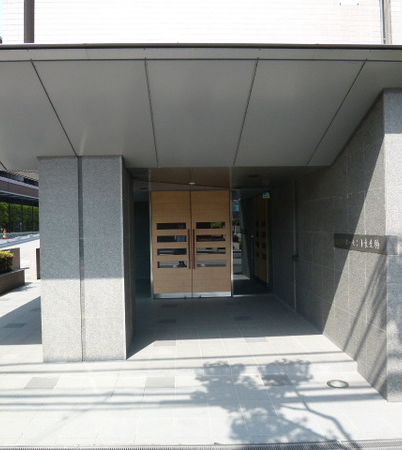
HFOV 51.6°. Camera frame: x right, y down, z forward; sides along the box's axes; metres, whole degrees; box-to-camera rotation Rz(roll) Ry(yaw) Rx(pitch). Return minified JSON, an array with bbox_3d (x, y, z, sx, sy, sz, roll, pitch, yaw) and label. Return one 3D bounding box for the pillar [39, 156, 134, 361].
[{"bbox_3d":[-1.420,0.400,5.420,0.985,2.420,1.030,-1,0,-3],"label":"pillar"}]

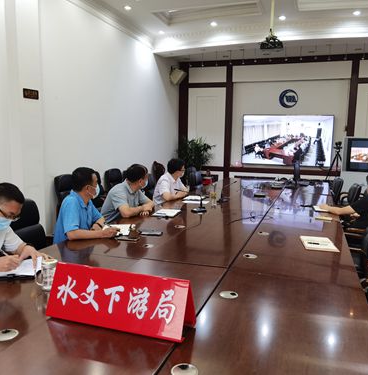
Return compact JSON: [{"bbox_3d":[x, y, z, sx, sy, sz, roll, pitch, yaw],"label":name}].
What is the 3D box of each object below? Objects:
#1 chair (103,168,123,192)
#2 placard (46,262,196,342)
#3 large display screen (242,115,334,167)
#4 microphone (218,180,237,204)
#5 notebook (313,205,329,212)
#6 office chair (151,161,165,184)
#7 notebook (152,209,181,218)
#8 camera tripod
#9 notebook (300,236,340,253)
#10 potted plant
[{"bbox_3d":[-0.948,0.164,6.593,0.600,0.950,0.580,3,7,18],"label":"chair"},{"bbox_3d":[-0.237,0.400,1.426,0.545,0.191,0.123,3,7,19],"label":"placard"},{"bbox_3d":[2.513,-1.143,9.529,2.140,1.200,0.070,3,7,18],"label":"large display screen"},{"bbox_3d":[0.490,0.043,4.367,0.220,0.250,0.130,3,7,18],"label":"microphone"},{"bbox_3d":[1.448,0.216,4.018,0.200,0.020,0.310,3,7,18],"label":"notebook"},{"bbox_3d":[-0.217,0.125,6.723,0.650,1.050,0.600,3,7,18],"label":"office chair"},{"bbox_3d":[-0.166,0.231,3.647,0.210,0.020,0.340,2,7,10],"label":"notebook"},{"bbox_3d":[3.349,-0.242,8.501,0.980,1.470,0.860,3,7,18],"label":"camera tripod"},{"bbox_3d":[0.919,0.384,2.662,0.210,0.015,0.300,2,7,11],"label":"notebook"},{"bbox_3d":[0.345,-0.427,9.392,0.880,1.550,0.880,3,7,18],"label":"potted plant"}]

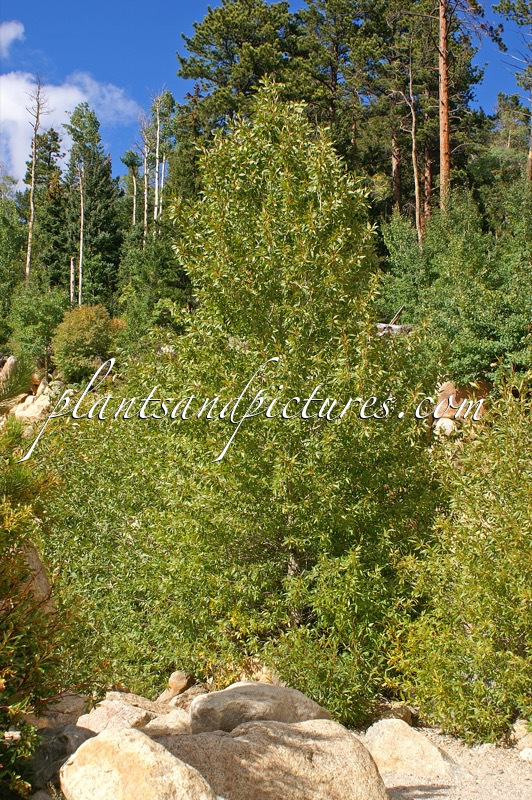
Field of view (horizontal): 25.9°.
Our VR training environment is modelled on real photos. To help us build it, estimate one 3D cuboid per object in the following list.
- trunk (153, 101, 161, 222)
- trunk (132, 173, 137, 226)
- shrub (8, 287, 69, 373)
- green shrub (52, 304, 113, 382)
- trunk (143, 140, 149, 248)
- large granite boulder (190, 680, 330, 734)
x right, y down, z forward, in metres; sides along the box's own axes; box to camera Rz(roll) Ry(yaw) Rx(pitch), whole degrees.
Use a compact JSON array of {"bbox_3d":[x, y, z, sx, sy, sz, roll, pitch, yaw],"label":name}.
[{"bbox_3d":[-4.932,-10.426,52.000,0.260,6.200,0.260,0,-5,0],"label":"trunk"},{"bbox_3d":[-6.036,-9.066,53.000,0.190,3.000,0.190,0,-5,0],"label":"trunk"},{"bbox_3d":[-5.689,-1.746,29.000,1.650,2.200,1.550,0,-5,0],"label":"shrub"},{"bbox_3d":[-3.973,-1.223,25.000,1.350,1.700,1.300,1,-3,-9],"label":"green shrub"},{"bbox_3d":[-5.427,-9.120,52.000,0.240,5.400,0.240,0,-5,0],"label":"trunk"},{"bbox_3d":[-0.037,2.077,7.700,0.950,0.440,0.650,0,-5,0],"label":"large granite boulder"}]

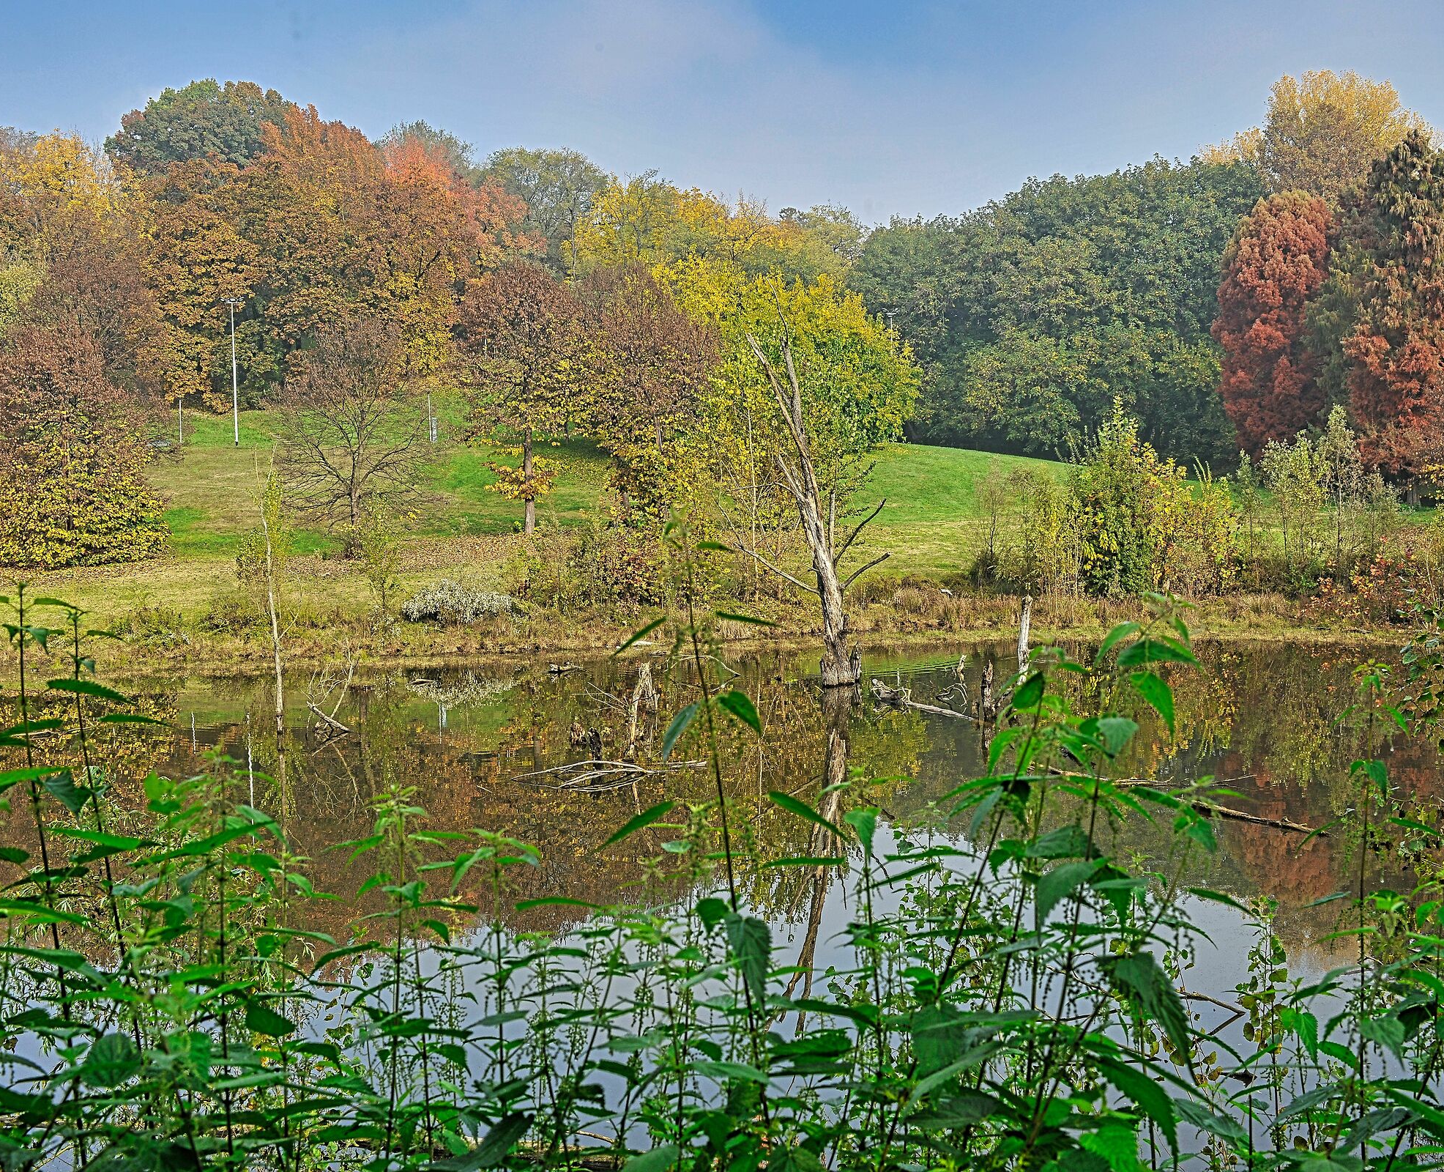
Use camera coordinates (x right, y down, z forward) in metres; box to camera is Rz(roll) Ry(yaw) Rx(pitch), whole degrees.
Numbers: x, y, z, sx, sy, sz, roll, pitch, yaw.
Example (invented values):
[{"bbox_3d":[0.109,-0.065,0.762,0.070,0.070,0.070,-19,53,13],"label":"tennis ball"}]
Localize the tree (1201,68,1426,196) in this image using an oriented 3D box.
[{"bbox_3d":[43.459,-23.943,124.334,15.200,26.862,13.500,-1,3,0],"label":"tree"}]

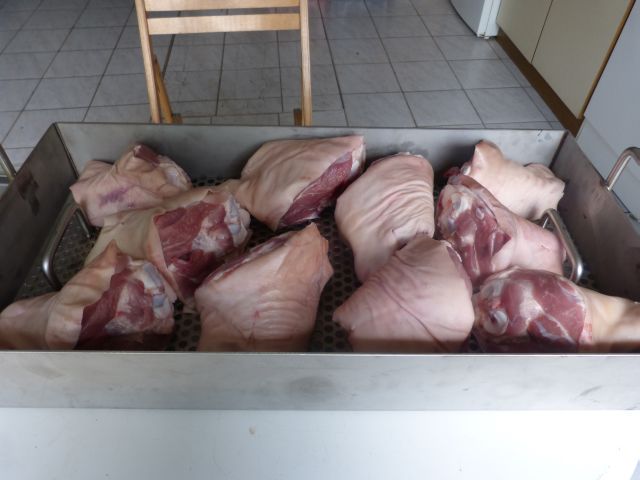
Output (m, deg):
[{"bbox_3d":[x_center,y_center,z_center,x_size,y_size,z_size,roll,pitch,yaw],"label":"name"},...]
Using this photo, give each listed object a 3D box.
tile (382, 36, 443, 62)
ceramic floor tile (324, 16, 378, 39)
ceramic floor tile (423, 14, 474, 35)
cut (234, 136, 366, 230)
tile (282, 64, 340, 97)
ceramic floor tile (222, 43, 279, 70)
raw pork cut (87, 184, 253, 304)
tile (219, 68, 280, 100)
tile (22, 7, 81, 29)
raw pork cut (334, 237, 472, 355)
[{"bbox_3d":[0.538,-1.103,2.684,0.308,0.010,0.308,-4,48,-4],"label":"tile"},{"bbox_3d":[0.204,-1.384,3.025,0.333,0.010,0.333,-3,47,-4],"label":"ceramic floor tile"},{"bbox_3d":[0.823,-1.358,2.929,0.310,0.010,0.310,-4,48,-4],"label":"ceramic floor tile"},{"bbox_3d":[-0.034,-0.089,0.718,0.210,0.110,0.150,8,47,6],"label":"cut"},{"bbox_3d":[-0.052,-0.835,2.445,0.310,0.010,0.310,-4,48,-4],"label":"tile"},{"bbox_3d":[-0.394,-1.044,2.634,0.310,0.010,0.310,-4,48,-4],"label":"ceramic floor tile"},{"bbox_3d":[-0.202,0.008,0.625,0.211,0.112,0.161,-15,49,-14],"label":"raw pork cut"},{"bbox_3d":[-0.364,-0.810,2.412,0.308,0.010,0.308,-4,48,-4],"label":"tile"},{"bbox_3d":[-1.696,-1.411,2.960,0.308,0.010,0.308,-4,48,-4],"label":"tile"},{"bbox_3d":[0.103,0.074,0.569,0.188,0.110,0.137,-36,57,-29],"label":"raw pork cut"}]

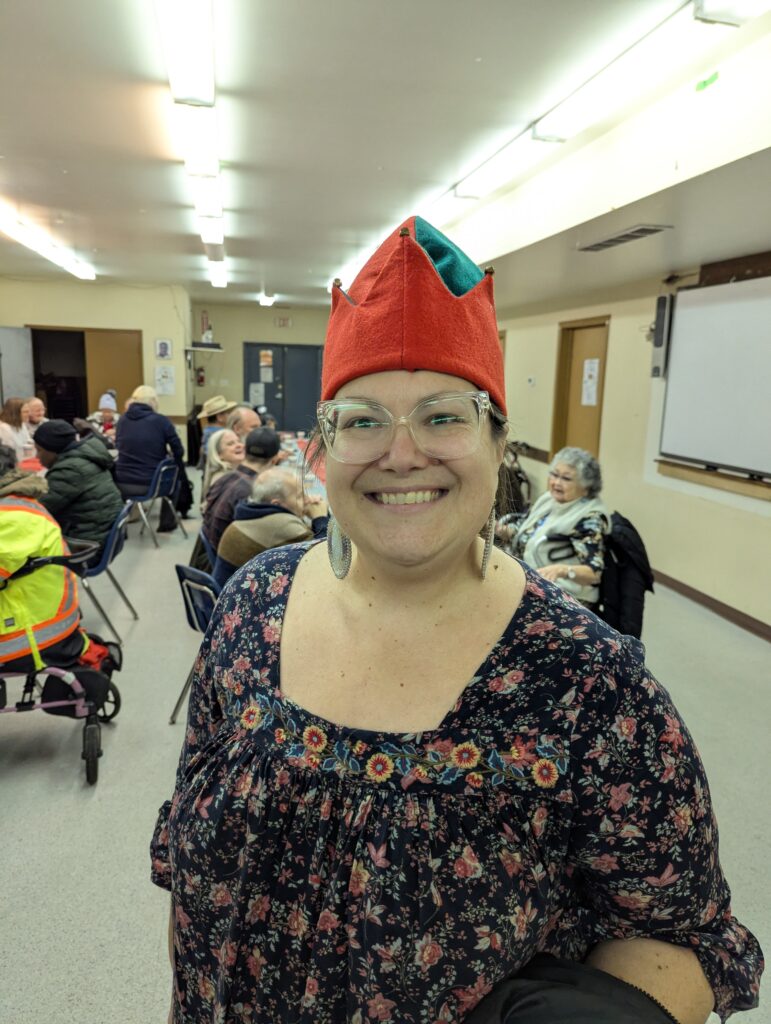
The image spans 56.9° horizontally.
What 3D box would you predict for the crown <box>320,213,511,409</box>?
[{"bbox_3d":[0.026,-0.186,0.662,0.172,0.190,0.200,-2,-3,6],"label":"crown"}]

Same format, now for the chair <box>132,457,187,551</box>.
[{"bbox_3d":[-2.116,-0.112,6.437,0.520,0.775,0.460,5,12,19],"label":"chair"}]

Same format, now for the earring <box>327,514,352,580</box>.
[{"bbox_3d":[-0.042,0.033,0.655,0.008,0.063,0.034,-13,13,-42],"label":"earring"}]

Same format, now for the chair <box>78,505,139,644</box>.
[{"bbox_3d":[-1.797,0.343,4.244,0.540,0.790,0.480,0,11,-7],"label":"chair"}]

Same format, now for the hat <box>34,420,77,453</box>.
[{"bbox_3d":[-1.882,-0.425,4.064,0.225,0.185,0.195,-11,11,3],"label":"hat"}]

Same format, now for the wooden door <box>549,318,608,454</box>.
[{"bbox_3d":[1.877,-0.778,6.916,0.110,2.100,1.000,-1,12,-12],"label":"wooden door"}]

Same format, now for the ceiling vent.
[{"bbox_3d":[1.341,-1.577,4.144,0.215,0.025,0.850,-1,12,-12],"label":"ceiling vent"}]

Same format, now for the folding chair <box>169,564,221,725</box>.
[{"bbox_3d":[-0.651,0.582,3.178,0.455,0.770,0.515,11,14,38],"label":"folding chair"}]

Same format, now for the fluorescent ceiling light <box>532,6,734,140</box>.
[{"bbox_3d":[0.921,-1.707,2.825,0.180,0.085,1.220,-1,12,-12],"label":"fluorescent ceiling light"}]

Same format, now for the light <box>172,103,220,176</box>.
[{"bbox_3d":[-0.964,-1.921,3.659,0.205,0.075,1.220,-1,12,-12],"label":"light"}]

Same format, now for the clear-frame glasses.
[{"bbox_3d":[0.021,-0.061,0.625,0.138,0.053,0.142,-4,-4,6],"label":"clear-frame glasses"}]

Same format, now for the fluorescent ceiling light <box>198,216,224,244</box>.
[{"bbox_3d":[-1.471,-2.399,5.984,0.205,0.075,1.220,-1,12,-12],"label":"fluorescent ceiling light"}]

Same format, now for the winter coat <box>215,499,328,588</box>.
[{"bbox_3d":[-0.495,0.239,3.324,0.500,0.600,0.520,-9,15,-41],"label":"winter coat"}]

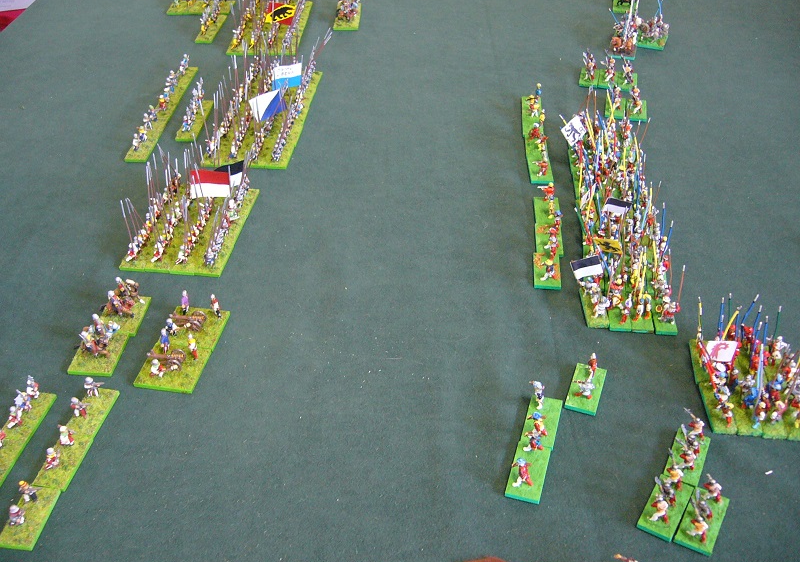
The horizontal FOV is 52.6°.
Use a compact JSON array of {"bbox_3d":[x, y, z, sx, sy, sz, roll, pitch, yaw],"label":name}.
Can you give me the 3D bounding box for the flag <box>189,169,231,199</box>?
[{"bbox_3d":[-0.154,-0.078,0.659,0.031,0.025,0.003,0,39,-9],"label":"flag"}]

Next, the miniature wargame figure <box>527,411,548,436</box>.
[{"bbox_3d":[0.086,0.088,0.504,0.013,0.018,0.009,11,42,14],"label":"miniature wargame figure"}]

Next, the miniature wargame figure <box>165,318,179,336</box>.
[{"bbox_3d":[-0.161,0.032,0.572,0.011,0.014,0.009,4,40,7],"label":"miniature wargame figure"}]

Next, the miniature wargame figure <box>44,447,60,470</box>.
[{"bbox_3d":[-0.210,0.107,0.488,0.011,0.015,0.009,6,41,8],"label":"miniature wargame figure"}]

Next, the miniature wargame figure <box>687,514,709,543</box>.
[{"bbox_3d":[0.162,0.134,0.440,0.011,0.020,0.009,16,42,19],"label":"miniature wargame figure"}]

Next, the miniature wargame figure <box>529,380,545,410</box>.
[{"bbox_3d":[0.088,0.073,0.513,0.009,0.022,0.007,9,41,12],"label":"miniature wargame figure"}]

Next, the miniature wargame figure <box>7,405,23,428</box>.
[{"bbox_3d":[-0.242,0.085,0.509,0.010,0.017,0.008,1,40,2],"label":"miniature wargame figure"}]

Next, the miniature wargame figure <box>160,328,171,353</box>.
[{"bbox_3d":[-0.163,0.041,0.560,0.008,0.021,0.009,20,45,22],"label":"miniature wargame figure"}]

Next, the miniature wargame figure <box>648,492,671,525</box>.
[{"bbox_3d":[0.144,0.126,0.449,0.011,0.022,0.009,16,42,19],"label":"miniature wargame figure"}]

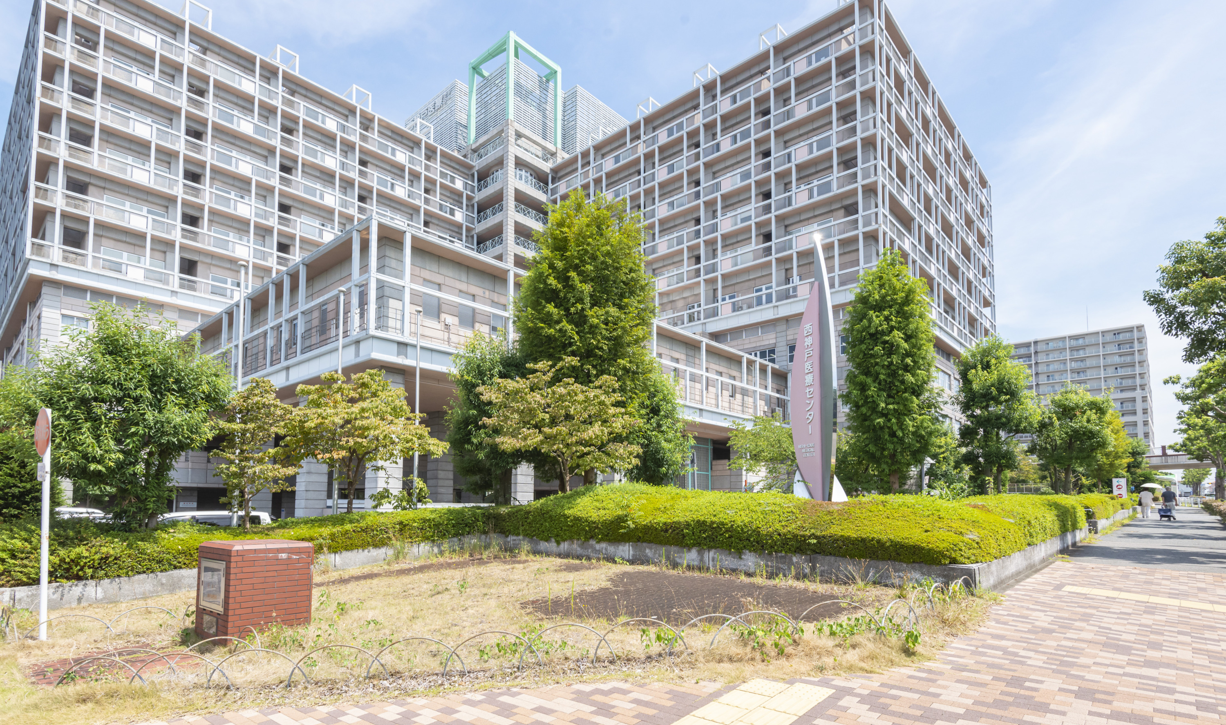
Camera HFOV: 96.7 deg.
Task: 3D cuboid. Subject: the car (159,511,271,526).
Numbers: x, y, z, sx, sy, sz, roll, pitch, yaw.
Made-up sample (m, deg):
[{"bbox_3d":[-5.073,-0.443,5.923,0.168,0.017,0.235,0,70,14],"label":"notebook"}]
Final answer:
[{"bbox_3d":[-16.523,6.730,21.866,4.500,1.540,1.720,9,-14,-43],"label":"car"}]

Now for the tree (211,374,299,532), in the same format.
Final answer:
[{"bbox_3d":[-7.807,2.422,11.866,1.617,4.220,1.617,0,-10,0],"label":"tree"}]

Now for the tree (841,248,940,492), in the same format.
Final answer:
[{"bbox_3d":[7.938,0.833,15.553,2.433,8.673,2.433,0,-10,0],"label":"tree"}]

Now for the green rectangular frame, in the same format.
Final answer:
[{"bbox_3d":[-12.488,-33.206,70.536,8.000,11.200,8.000,-9,-13,41],"label":"green rectangular frame"}]

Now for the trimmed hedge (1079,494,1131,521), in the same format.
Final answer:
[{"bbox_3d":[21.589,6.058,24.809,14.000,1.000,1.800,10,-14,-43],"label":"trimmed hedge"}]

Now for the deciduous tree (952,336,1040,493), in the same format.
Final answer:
[{"bbox_3d":[16.334,2.874,23.214,3.063,8.227,3.063,0,-10,0],"label":"deciduous tree"}]

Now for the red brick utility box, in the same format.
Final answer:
[{"bbox_3d":[-4.508,2.776,6.945,1.000,1.120,0.890,-8,-13,37],"label":"red brick utility box"}]

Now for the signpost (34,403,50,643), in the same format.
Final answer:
[{"bbox_3d":[-6.911,1.954,6.600,0.600,2.800,0.150,-2,-4,31],"label":"signpost"}]

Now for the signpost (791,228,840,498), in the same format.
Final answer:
[{"bbox_3d":[4.965,0.164,13.300,0.750,6.600,0.950,2,-4,-40],"label":"signpost"}]

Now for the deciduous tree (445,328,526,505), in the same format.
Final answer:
[{"bbox_3d":[-3.659,1.792,17.000,3.000,5.400,3.000,0,-7,0],"label":"deciduous tree"}]

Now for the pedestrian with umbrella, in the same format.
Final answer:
[{"bbox_3d":[25.557,6.623,26.000,0.800,1.720,0.850,7,-10,-44],"label":"pedestrian with umbrella"}]

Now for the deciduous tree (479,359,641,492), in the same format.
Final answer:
[{"bbox_3d":[-1.463,1.845,15.000,4.200,3.800,3.700,0,-7,0],"label":"deciduous tree"}]

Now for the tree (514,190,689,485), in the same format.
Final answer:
[{"bbox_3d":[-0.506,-0.053,16.462,4.486,11.082,4.486,0,-10,0],"label":"tree"}]

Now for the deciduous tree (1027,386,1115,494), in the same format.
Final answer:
[{"bbox_3d":[20.176,3.710,24.000,3.000,5.100,2.900,0,-7,0],"label":"deciduous tree"}]

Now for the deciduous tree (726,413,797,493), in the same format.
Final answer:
[{"bbox_3d":[5.046,3.690,17.354,2.747,4.082,2.747,0,-10,0],"label":"deciduous tree"}]

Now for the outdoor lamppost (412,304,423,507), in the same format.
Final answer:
[{"bbox_3d":[-6.810,1.736,19.000,0.250,7.300,0.250,0,-3,0],"label":"outdoor lamppost"}]

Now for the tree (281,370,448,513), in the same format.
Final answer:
[{"bbox_3d":[-6.358,2.091,14.000,3.700,3.750,3.300,0,-7,0],"label":"tree"}]

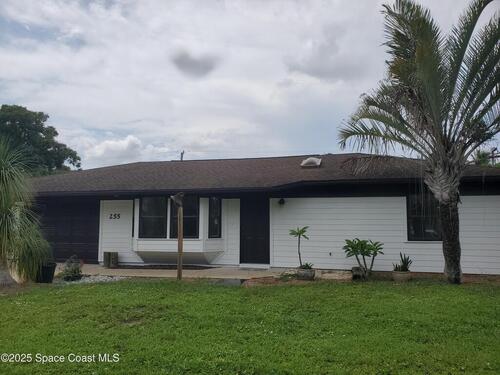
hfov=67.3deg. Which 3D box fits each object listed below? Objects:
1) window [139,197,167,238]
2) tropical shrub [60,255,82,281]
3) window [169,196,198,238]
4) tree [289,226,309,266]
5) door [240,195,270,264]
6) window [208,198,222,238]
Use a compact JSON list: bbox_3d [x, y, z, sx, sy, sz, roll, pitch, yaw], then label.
[{"bbox_3d":[-3.097,0.956,12.070,0.990,1.342,0.100,-1,-4,14],"label":"window"},{"bbox_3d":[-4.857,2.177,10.217,0.599,0.707,0.599,-1,-4,14],"label":"tropical shrub"},{"bbox_3d":[-2.038,0.938,11.797,0.983,1.318,0.100,-1,-4,14],"label":"window"},{"bbox_3d":[1.317,1.604,10.089,0.537,1.128,0.537,-1,-4,14],"label":"tree"},{"bbox_3d":[0.183,1.326,11.659,0.941,2.064,0.100,-1,-4,14],"label":"door"},{"bbox_3d":[-1.096,0.929,11.783,0.419,1.305,0.100,2,-5,-24],"label":"window"}]

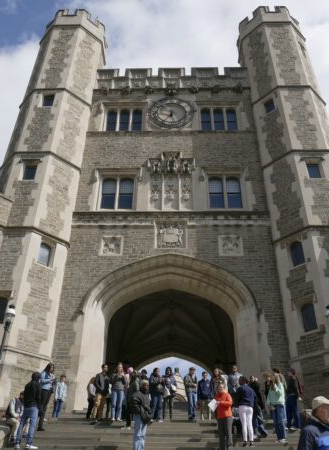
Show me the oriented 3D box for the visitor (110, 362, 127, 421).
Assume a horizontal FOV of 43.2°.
[{"bbox_3d":[-1.435,5.215,13.043,0.500,1.722,0.380,5,-32,-7],"label":"visitor"}]

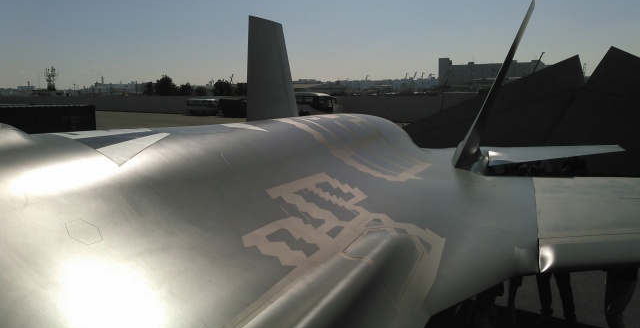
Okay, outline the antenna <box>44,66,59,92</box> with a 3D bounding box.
[{"bbox_3d":[-91.969,-28.944,190.000,4.600,8.800,4.400,0,7,0],"label":"antenna"}]

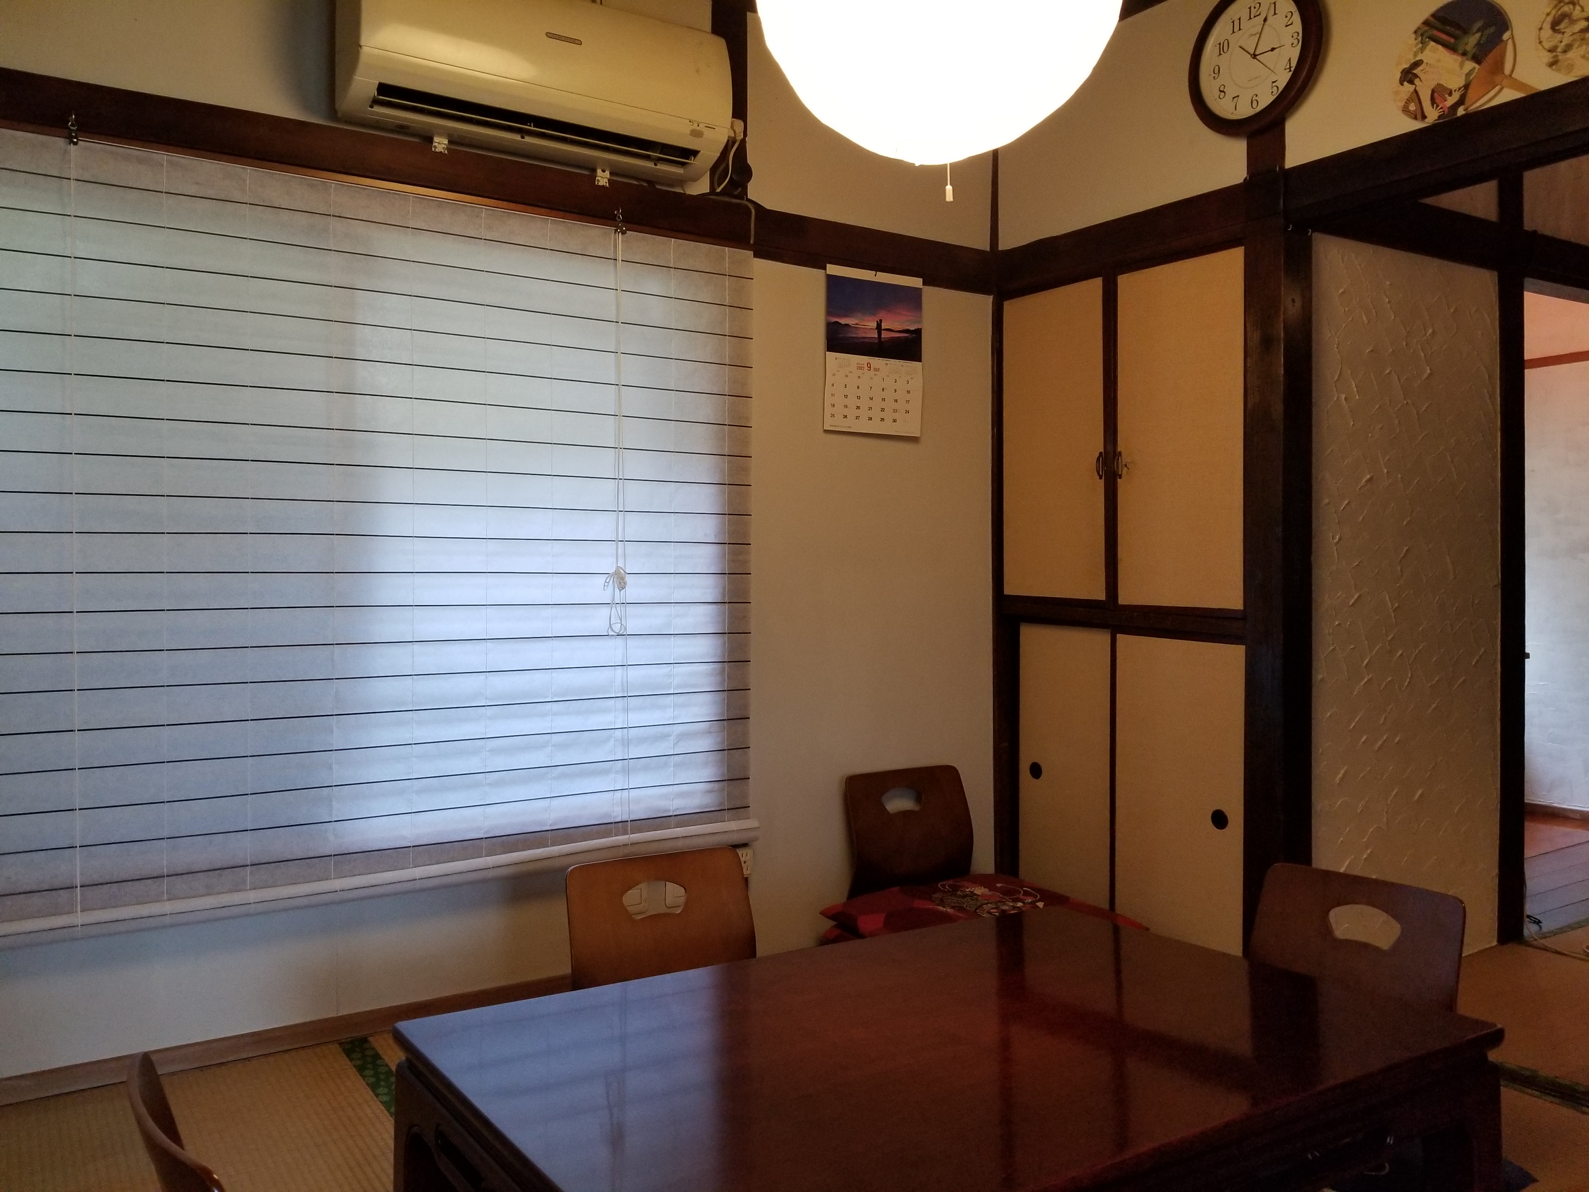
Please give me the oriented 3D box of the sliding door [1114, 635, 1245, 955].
[{"bbox_3d":[0.925,0.505,2.866,0.030,0.824,0.403,-1,1,-32],"label":"sliding door"}]

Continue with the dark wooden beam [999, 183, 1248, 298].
[{"bbox_3d":[0.812,-0.874,3.039,0.080,0.151,0.834,-1,1,-32],"label":"dark wooden beam"}]

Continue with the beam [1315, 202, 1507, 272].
[{"bbox_3d":[1.477,-0.886,2.894,0.773,0.127,0.090,-1,1,-31],"label":"beam"}]

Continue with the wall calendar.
[{"bbox_3d":[0.213,-0.644,3.158,0.306,0.425,0.015,-1,1,-31],"label":"wall calendar"}]

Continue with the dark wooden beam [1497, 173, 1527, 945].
[{"bbox_3d":[1.845,-0.089,3.129,0.110,1.993,0.100,-1,1,-31],"label":"dark wooden beam"}]

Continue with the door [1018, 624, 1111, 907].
[{"bbox_3d":[0.740,0.497,3.206,0.030,0.832,0.374,-1,1,-32],"label":"door"}]

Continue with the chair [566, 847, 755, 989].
[{"bbox_3d":[-0.196,0.729,2.194,0.385,0.410,0.480,-1,1,-19],"label":"chair"}]

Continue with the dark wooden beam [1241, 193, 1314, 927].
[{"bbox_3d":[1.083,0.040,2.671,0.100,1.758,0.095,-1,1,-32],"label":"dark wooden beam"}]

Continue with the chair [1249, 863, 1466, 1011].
[{"bbox_3d":[0.865,0.727,2.042,0.480,0.405,0.385,-1,1,-40],"label":"chair"}]

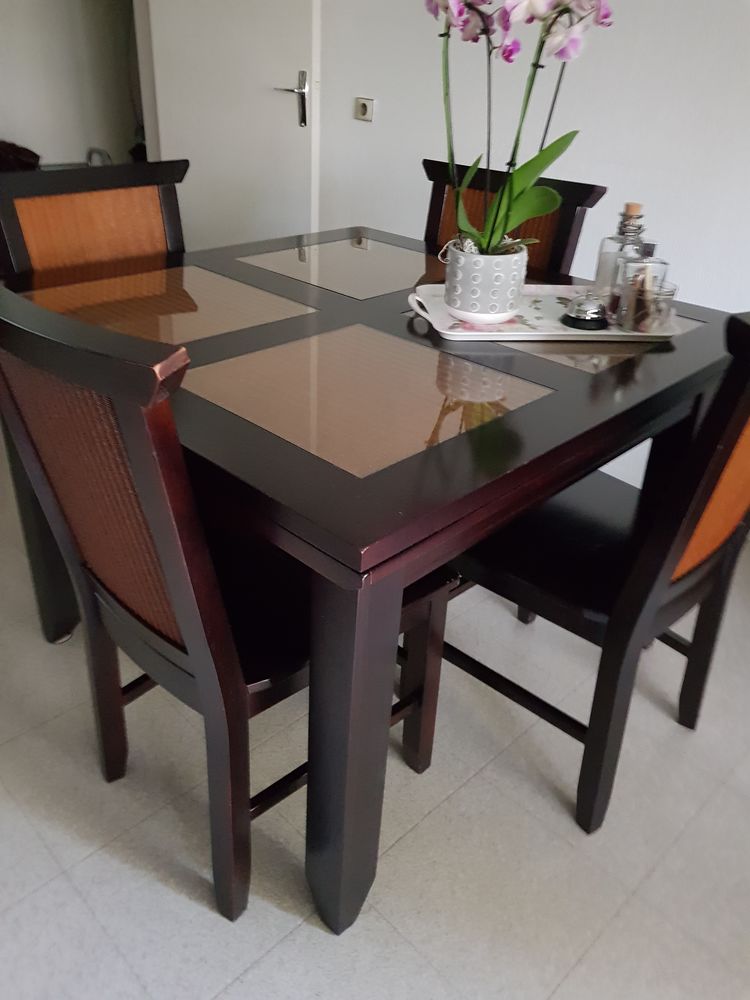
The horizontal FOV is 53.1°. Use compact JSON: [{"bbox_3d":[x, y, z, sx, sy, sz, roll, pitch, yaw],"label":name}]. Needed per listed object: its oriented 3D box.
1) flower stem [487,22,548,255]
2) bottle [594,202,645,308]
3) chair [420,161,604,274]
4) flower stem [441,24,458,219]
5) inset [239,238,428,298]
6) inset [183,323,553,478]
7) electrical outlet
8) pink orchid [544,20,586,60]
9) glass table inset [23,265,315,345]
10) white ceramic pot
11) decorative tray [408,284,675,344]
[{"bbox_3d":[0.229,-0.578,1.224,0.022,0.336,0.018,9,29,-5],"label":"flower stem"},{"bbox_3d":[0.469,-0.461,1.425,0.085,0.187,0.085,2,30,-1],"label":"bottle"},{"bbox_3d":[0.147,-0.297,1.893,0.505,0.950,0.530,28,38,35],"label":"chair"},{"bbox_3d":[0.124,-0.605,1.213,0.020,0.281,0.015,-6,30,3],"label":"flower stem"},{"bbox_3d":[-0.026,-0.531,1.699,0.404,0.006,0.417,28,38,35],"label":"inset"},{"bbox_3d":[-0.022,-0.165,1.073,0.405,0.006,0.403,28,38,35],"label":"inset"},{"bbox_3d":[-0.042,-1.459,2.809,0.081,0.081,0.013,28,38,35],"label":"electrical outlet"},{"bbox_3d":[0.293,-0.705,1.154,0.062,0.055,0.040,26,37,34],"label":"pink orchid"},{"bbox_3d":[-0.386,-0.356,1.364,0.404,0.006,0.403,28,38,35],"label":"glass table inset"},{"bbox_3d":[0.195,-0.387,1.340,0.136,0.119,0.136,2,30,-1],"label":"white ceramic pot"},{"bbox_3d":[0.292,-0.350,1.388,0.470,0.027,0.318,-1,30,-7],"label":"decorative tray"}]

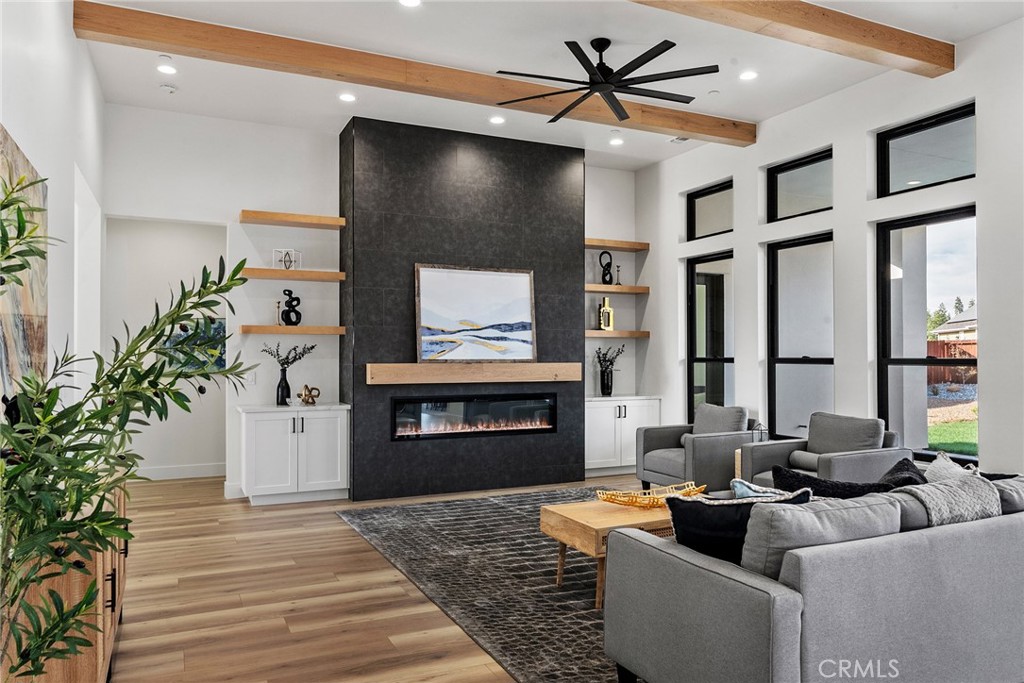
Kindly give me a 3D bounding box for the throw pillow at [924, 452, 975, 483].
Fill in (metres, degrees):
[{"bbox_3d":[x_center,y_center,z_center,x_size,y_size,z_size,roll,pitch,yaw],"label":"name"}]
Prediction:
[{"bbox_3d":[1.556,0.596,2.414,0.450,0.420,0.160,0,14,-24],"label":"throw pillow"}]

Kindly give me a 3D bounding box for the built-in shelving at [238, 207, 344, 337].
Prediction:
[{"bbox_3d":[-1.860,-0.559,5.836,0.846,1.012,0.239,0,-1,-24],"label":"built-in shelving"}]

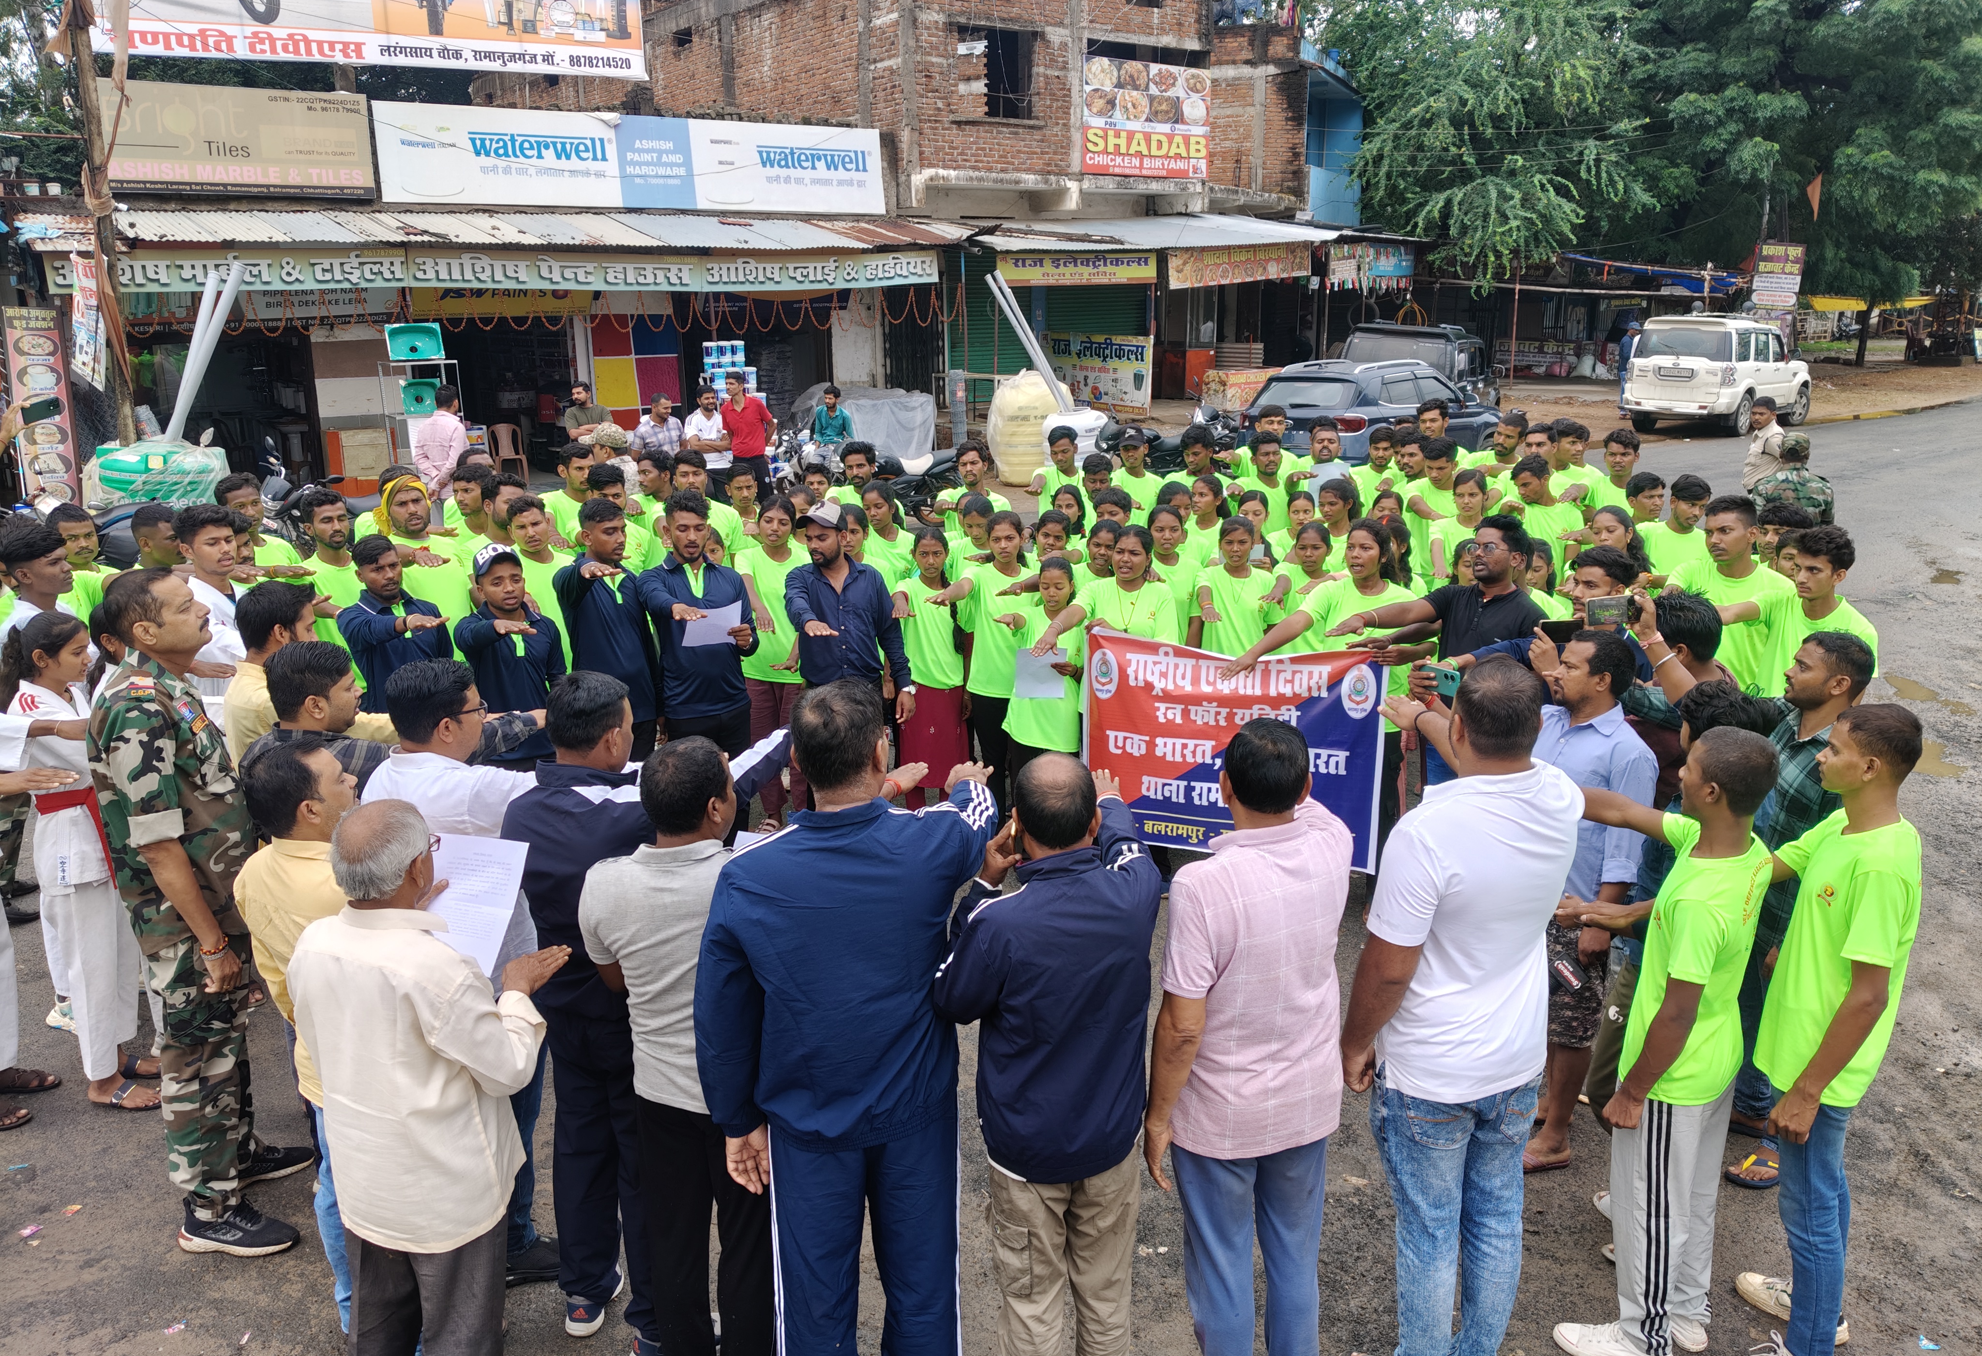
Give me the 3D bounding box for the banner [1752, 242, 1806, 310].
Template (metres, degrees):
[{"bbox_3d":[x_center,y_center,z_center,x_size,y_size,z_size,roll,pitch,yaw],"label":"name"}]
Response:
[{"bbox_3d":[17.454,-8.924,33.000,1.080,1.500,0.080,12,19,36],"label":"banner"}]

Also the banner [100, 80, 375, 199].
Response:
[{"bbox_3d":[-8.543,-6.114,17.017,2.880,1.200,0.100,-12,19,-35],"label":"banner"}]

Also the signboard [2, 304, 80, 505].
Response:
[{"bbox_3d":[-8.567,-2.355,13.446,0.470,1.950,0.080,-12,19,-35],"label":"signboard"}]

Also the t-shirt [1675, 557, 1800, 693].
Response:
[{"bbox_3d":[2.996,-0.142,6.112,0.520,0.700,0.330,14,20,41],"label":"t-shirt"}]

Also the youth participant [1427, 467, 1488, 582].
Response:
[{"bbox_3d":[2.438,-0.302,7.790,0.450,1.550,0.580,4,16,14],"label":"youth participant"}]

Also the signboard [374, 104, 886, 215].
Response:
[{"bbox_3d":[-4.447,-6.727,19.447,6.672,1.138,0.100,-8,17,-28],"label":"signboard"}]

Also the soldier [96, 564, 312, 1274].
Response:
[{"bbox_3d":[-2.115,0.613,4.091,0.480,1.780,0.520,-4,16,-14],"label":"soldier"}]

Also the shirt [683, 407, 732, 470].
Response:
[{"bbox_3d":[-2.722,-2.298,14.300,0.500,0.660,0.320,-6,15,-18],"label":"shirt"}]

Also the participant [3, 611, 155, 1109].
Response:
[{"bbox_3d":[-2.726,0.598,4.584,0.580,1.550,0.460,1,16,5],"label":"participant"}]

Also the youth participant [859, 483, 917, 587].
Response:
[{"bbox_3d":[-0.511,-0.177,7.342,0.450,1.560,0.520,2,16,10],"label":"youth participant"}]

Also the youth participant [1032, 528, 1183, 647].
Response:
[{"bbox_3d":[0.534,0.180,6.131,0.550,1.575,0.620,3,16,11],"label":"youth participant"}]

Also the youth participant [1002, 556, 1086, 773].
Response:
[{"bbox_3d":[0.264,0.261,6.058,0.480,1.500,0.500,1,14,7],"label":"youth participant"}]

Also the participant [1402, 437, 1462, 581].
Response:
[{"bbox_3d":[2.367,-0.455,8.080,0.480,1.690,0.580,1,16,5],"label":"participant"}]

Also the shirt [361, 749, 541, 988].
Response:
[{"bbox_3d":[-1.260,0.487,3.611,0.500,0.720,0.450,10,18,38],"label":"shirt"}]

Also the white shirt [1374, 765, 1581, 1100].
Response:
[{"bbox_3d":[1.044,0.529,3.212,0.490,0.680,0.370,-7,17,-21],"label":"white shirt"}]

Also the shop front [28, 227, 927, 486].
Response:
[{"bbox_3d":[-5.400,-4.050,18.900,10.900,3.100,1.800,-10,17,-32],"label":"shop front"}]

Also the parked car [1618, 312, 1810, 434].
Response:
[{"bbox_3d":[12.980,-5.420,26.330,4.450,1.950,1.840,-14,21,-43],"label":"parked car"}]

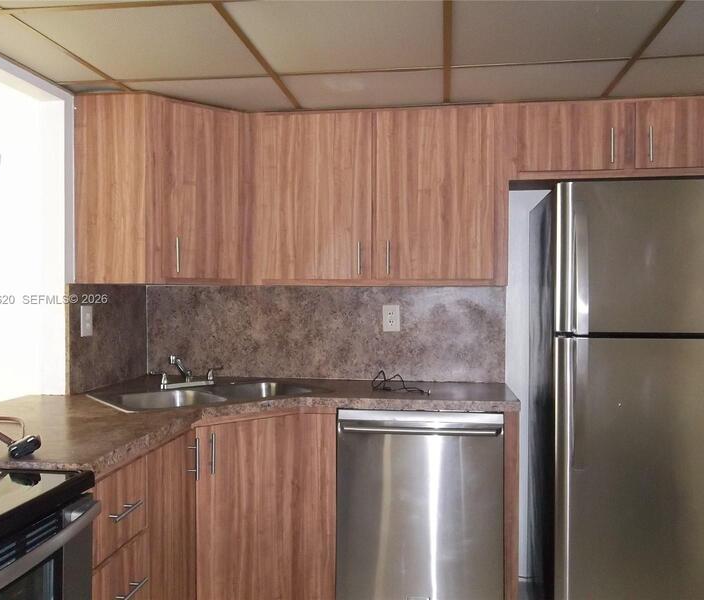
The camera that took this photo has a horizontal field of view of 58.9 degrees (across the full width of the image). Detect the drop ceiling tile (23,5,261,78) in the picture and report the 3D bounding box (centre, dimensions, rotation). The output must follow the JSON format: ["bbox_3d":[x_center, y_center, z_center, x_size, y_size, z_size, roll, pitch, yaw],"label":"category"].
[{"bbox_3d":[-0.623,-0.823,2.005,0.600,0.020,0.600,0,1,8],"label":"drop ceiling tile"}]

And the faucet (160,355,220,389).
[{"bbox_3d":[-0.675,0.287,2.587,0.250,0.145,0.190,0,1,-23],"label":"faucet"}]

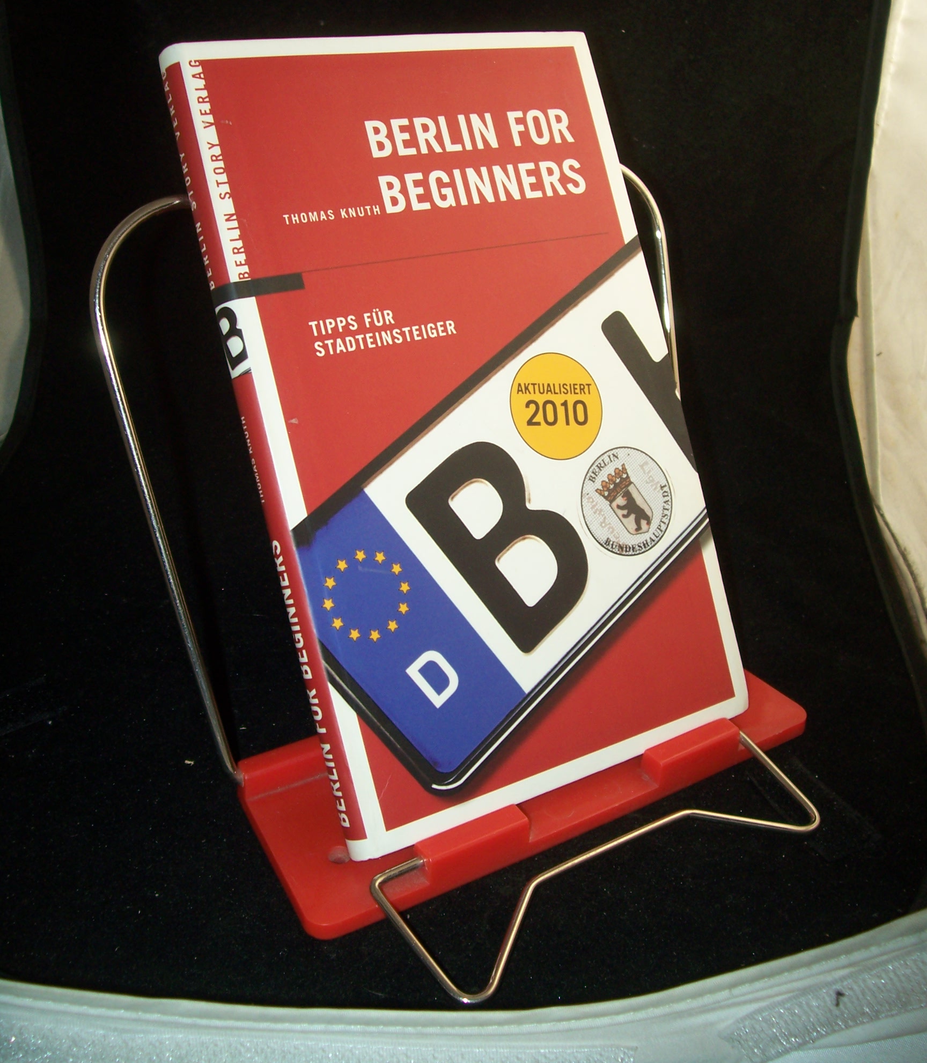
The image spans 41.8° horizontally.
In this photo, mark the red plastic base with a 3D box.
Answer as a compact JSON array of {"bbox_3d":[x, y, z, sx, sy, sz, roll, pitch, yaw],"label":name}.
[{"bbox_3d":[0.021,0.059,0.332,0.158,0.014,0.051,-15,38,-29],"label":"red plastic base"}]

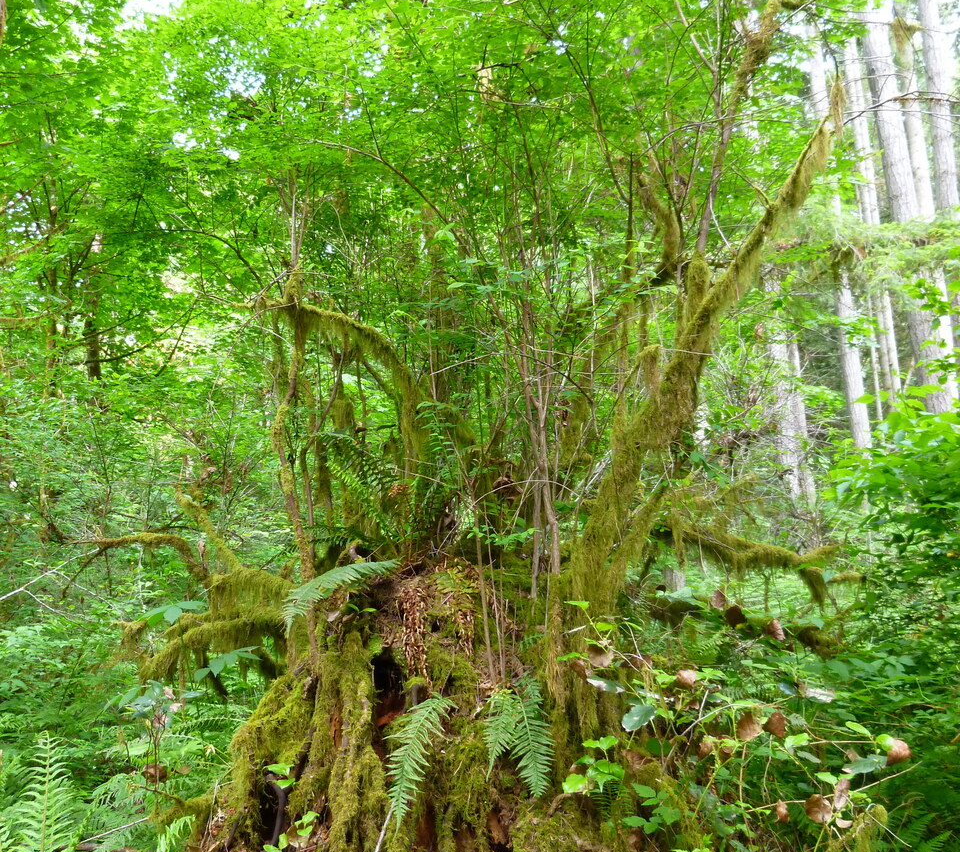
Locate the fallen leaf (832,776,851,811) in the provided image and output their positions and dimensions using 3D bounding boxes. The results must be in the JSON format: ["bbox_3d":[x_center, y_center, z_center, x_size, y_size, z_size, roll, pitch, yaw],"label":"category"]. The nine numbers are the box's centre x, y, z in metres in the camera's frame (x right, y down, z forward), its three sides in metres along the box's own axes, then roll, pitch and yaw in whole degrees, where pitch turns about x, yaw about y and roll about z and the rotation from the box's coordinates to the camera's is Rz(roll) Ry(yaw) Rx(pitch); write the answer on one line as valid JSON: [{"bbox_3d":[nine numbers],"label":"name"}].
[{"bbox_3d":[1.154,1.173,2.950,0.055,0.100,0.045,-5,-12,11],"label":"fallen leaf"}]

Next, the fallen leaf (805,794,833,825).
[{"bbox_3d":[1.080,1.224,2.950,0.085,0.090,0.045,-2,-12,0],"label":"fallen leaf"}]

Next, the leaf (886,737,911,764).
[{"bbox_3d":[1.335,1.036,2.950,0.075,0.085,0.045,-5,-12,11],"label":"leaf"}]

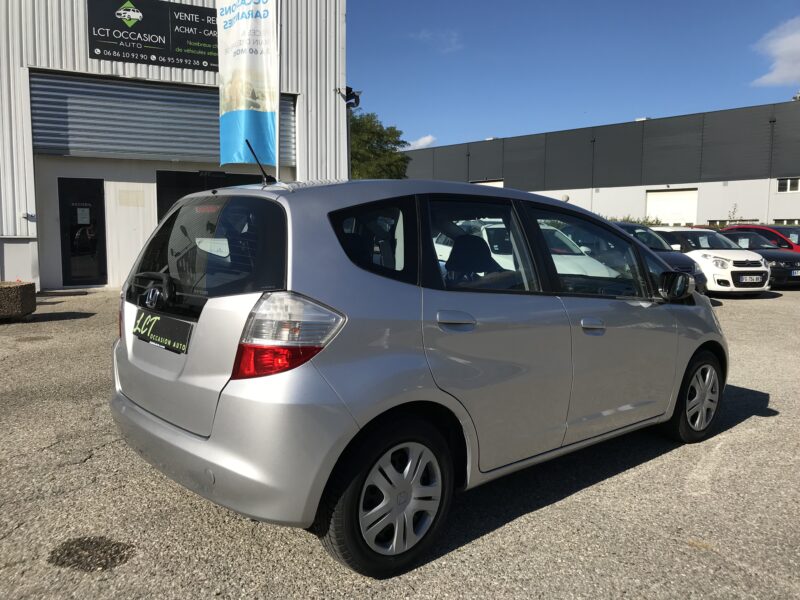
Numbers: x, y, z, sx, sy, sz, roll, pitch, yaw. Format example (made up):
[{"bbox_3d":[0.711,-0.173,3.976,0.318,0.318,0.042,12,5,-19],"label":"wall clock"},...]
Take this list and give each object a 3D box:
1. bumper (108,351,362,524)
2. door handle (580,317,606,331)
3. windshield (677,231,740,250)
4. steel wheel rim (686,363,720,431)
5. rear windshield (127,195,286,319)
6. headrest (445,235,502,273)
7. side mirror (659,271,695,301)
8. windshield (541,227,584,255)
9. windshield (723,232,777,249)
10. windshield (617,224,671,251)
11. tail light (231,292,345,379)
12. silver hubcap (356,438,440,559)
[{"bbox_3d":[-0.819,0.393,2.591,0.390,0.540,1.660,-3,7,-42],"label":"bumper"},{"bbox_3d":[0.886,0.108,2.980,0.210,0.060,0.055,-3,7,-42],"label":"door handle"},{"bbox_3d":[6.490,-1.261,13.597,1.280,0.160,0.700,-1,42,-16],"label":"windshield"},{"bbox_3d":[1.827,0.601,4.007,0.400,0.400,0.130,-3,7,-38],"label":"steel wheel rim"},{"bbox_3d":[-0.795,-0.170,2.550,1.220,0.510,0.130,7,-17,47],"label":"rear windshield"},{"bbox_3d":[0.338,-0.223,3.106,0.130,0.190,0.270,-3,7,-42],"label":"headrest"},{"bbox_3d":[1.467,-0.074,3.421,0.115,0.145,0.180,-3,7,-42],"label":"side mirror"},{"bbox_3d":[1.874,-0.839,9.182,1.380,0.170,0.740,-1,41,-16],"label":"windshield"},{"bbox_3d":[8.293,-1.386,15.375,1.380,0.170,0.760,-1,41,-20],"label":"windshield"},{"bbox_3d":[4.066,-1.088,11.477,1.380,0.170,0.780,-1,41,-11],"label":"windshield"},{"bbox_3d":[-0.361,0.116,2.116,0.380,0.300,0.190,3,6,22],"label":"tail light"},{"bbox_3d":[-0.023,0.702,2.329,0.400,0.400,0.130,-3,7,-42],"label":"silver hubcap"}]

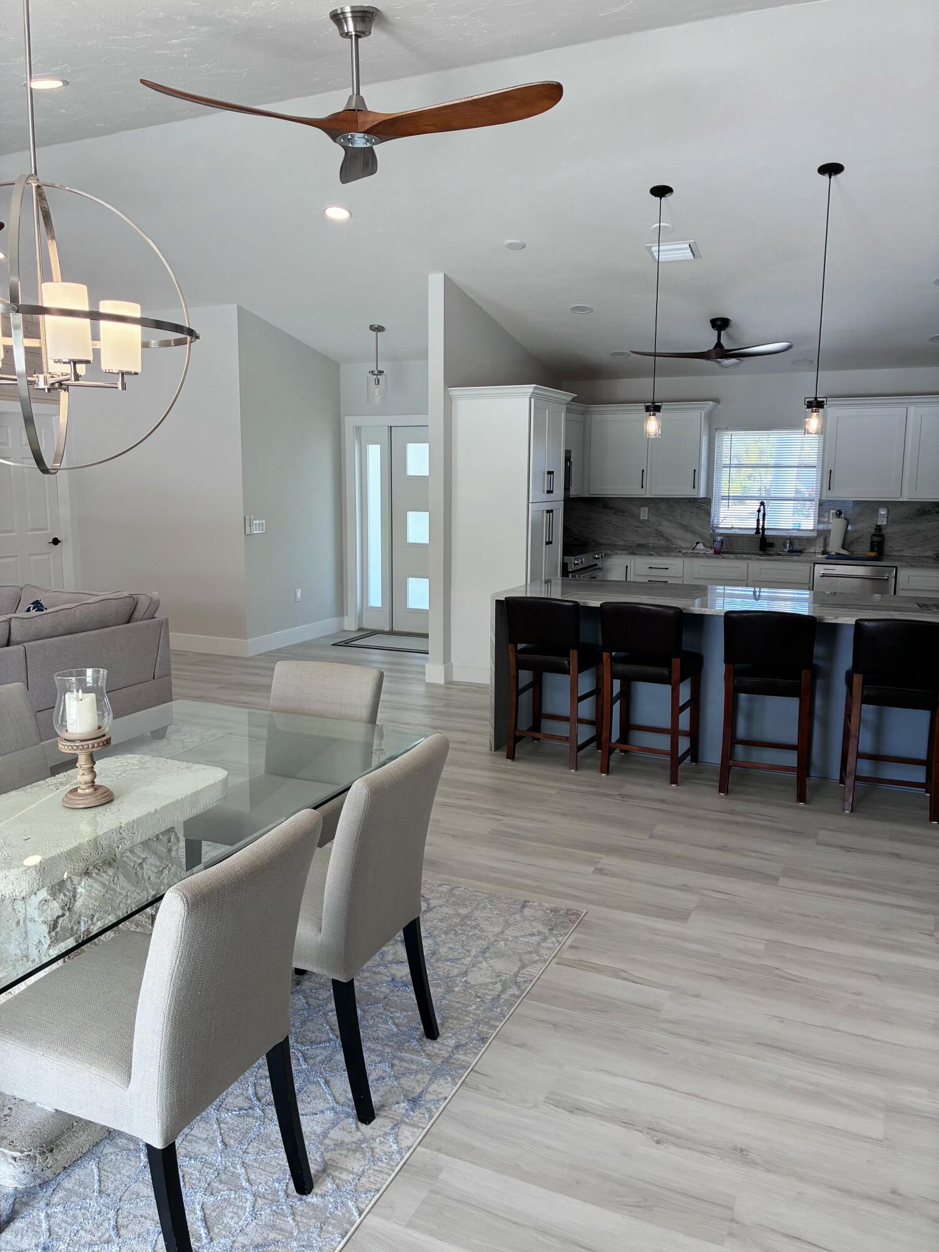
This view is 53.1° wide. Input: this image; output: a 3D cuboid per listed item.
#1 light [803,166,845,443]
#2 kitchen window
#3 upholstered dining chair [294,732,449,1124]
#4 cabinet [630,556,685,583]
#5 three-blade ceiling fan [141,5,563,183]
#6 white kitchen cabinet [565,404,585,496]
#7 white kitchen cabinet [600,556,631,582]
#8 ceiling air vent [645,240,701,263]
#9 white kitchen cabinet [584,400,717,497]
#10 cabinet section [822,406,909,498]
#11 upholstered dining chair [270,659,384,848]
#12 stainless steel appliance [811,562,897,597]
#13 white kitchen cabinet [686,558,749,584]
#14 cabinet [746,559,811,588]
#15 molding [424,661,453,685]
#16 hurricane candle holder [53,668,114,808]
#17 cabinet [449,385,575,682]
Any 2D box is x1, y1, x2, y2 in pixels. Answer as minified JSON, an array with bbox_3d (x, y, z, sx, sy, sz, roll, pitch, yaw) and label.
[{"bbox_3d":[1.824,-1.667,4.858,0.130,1.335,0.130,5,10,25],"label":"light"},{"bbox_3d":[2.624,-1.273,8.311,0.915,0.935,0.110,5,10,25],"label":"kitchen window"},{"bbox_3d":[-0.409,0.734,2.508,0.570,0.895,0.450,5,10,24],"label":"upholstered dining chair"},{"bbox_3d":[1.756,-0.189,8.437,0.478,0.885,0.620,5,10,24],"label":"cabinet"},{"bbox_3d":[-0.419,-1.982,3.486,1.370,0.450,1.240,-1,9,-6],"label":"three-blade ceiling fan"},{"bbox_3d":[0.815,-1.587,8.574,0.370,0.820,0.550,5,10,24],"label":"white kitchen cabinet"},{"bbox_3d":[1.432,-0.245,8.680,0.310,0.876,0.609,5,10,25],"label":"white kitchen cabinet"},{"bbox_3d":[1.301,-2.363,5.982,0.305,0.030,0.255,5,-2,24],"label":"ceiling air vent"},{"bbox_3d":[1.635,-1.573,8.495,1.100,0.820,0.389,5,10,25],"label":"white kitchen cabinet"},{"bbox_3d":[3.277,-1.431,7.774,0.610,0.770,0.330,4,10,24],"label":"cabinet section"},{"bbox_3d":[-0.621,0.615,3.240,0.465,0.895,0.570,5,10,24],"label":"upholstered dining chair"},{"bbox_3d":[3.171,-0.076,7.765,0.603,0.870,0.610,5,10,24],"label":"stainless steel appliance"},{"bbox_3d":[2.219,-0.182,8.309,0.515,0.876,0.609,5,10,25],"label":"white kitchen cabinet"},{"bbox_3d":[2.684,-0.144,8.090,0.515,0.876,0.609,5,10,25],"label":"cabinet"},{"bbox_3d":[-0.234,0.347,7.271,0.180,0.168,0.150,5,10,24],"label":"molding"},{"bbox_3d":[-0.968,0.278,2.365,0.150,0.325,0.150,5,10,25],"label":"hurricane candle holder"},{"bbox_3d":[0.345,-0.690,7.328,0.685,2.205,0.850,5,10,24],"label":"cabinet"}]

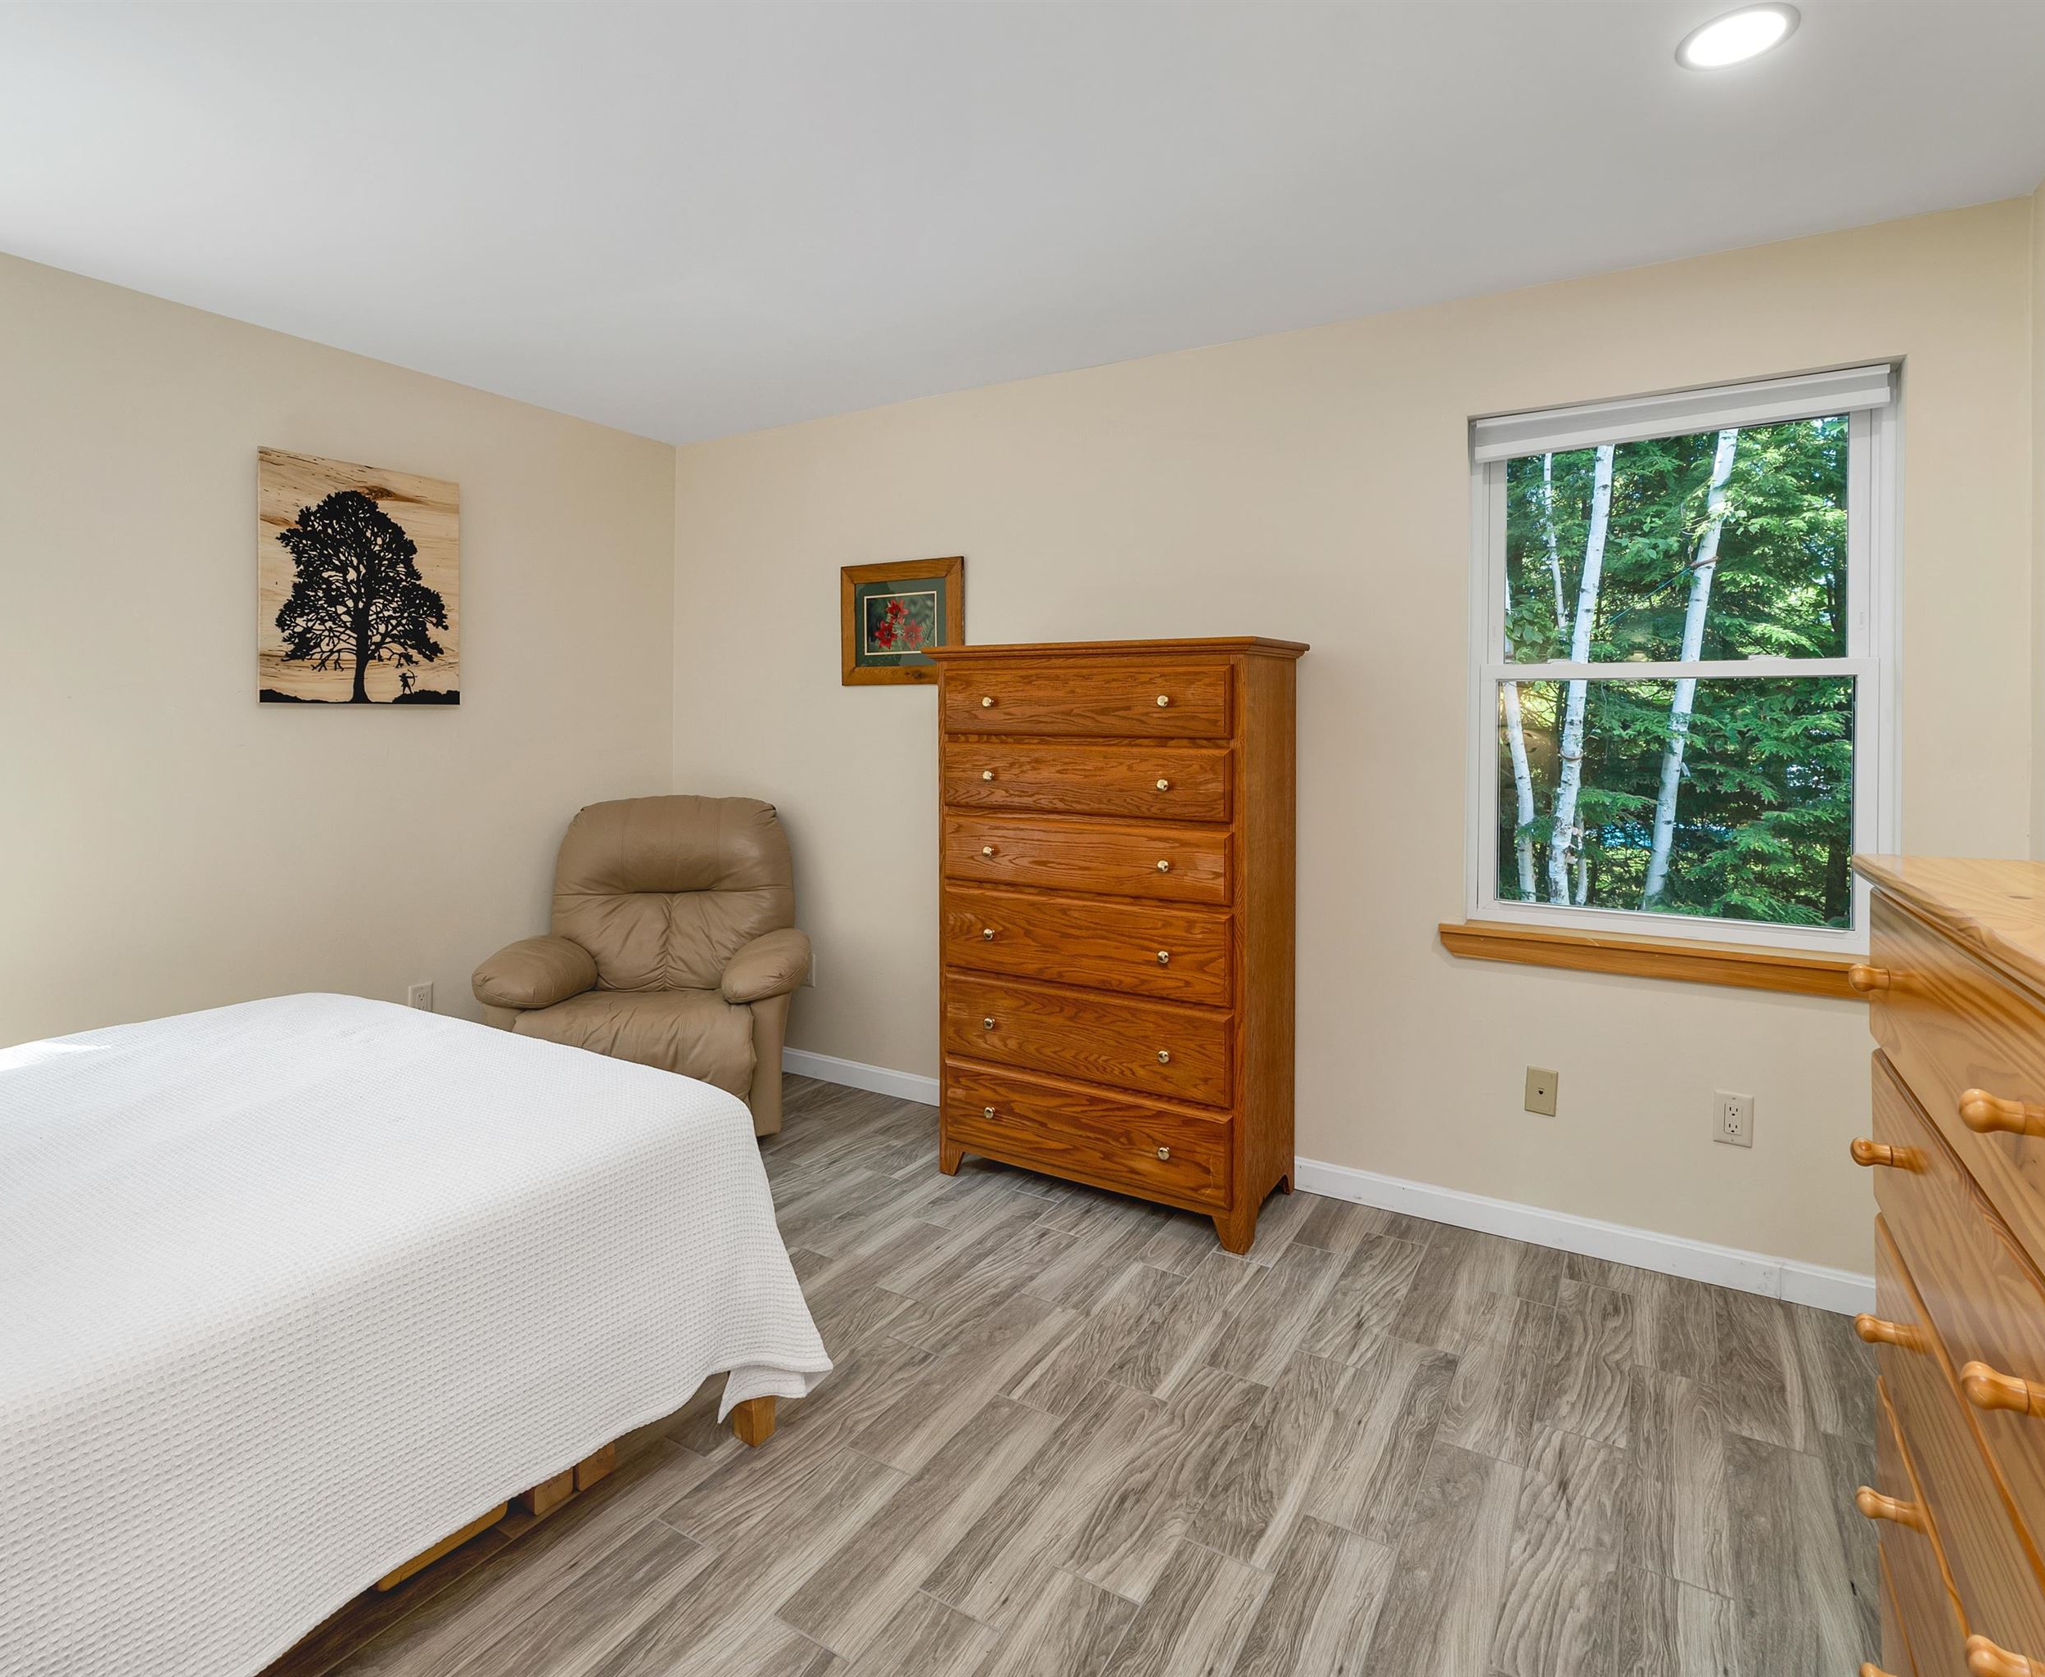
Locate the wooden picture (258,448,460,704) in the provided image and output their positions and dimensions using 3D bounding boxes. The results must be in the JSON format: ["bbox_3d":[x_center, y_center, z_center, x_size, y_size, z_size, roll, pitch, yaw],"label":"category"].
[{"bbox_3d":[-1.967,-0.753,2.928,0.025,0.712,0.555,3,5,30],"label":"wooden picture"}]

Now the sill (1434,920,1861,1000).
[{"bbox_3d":[1.517,0.292,2.324,0.960,0.092,0.090,3,5,30],"label":"sill"}]

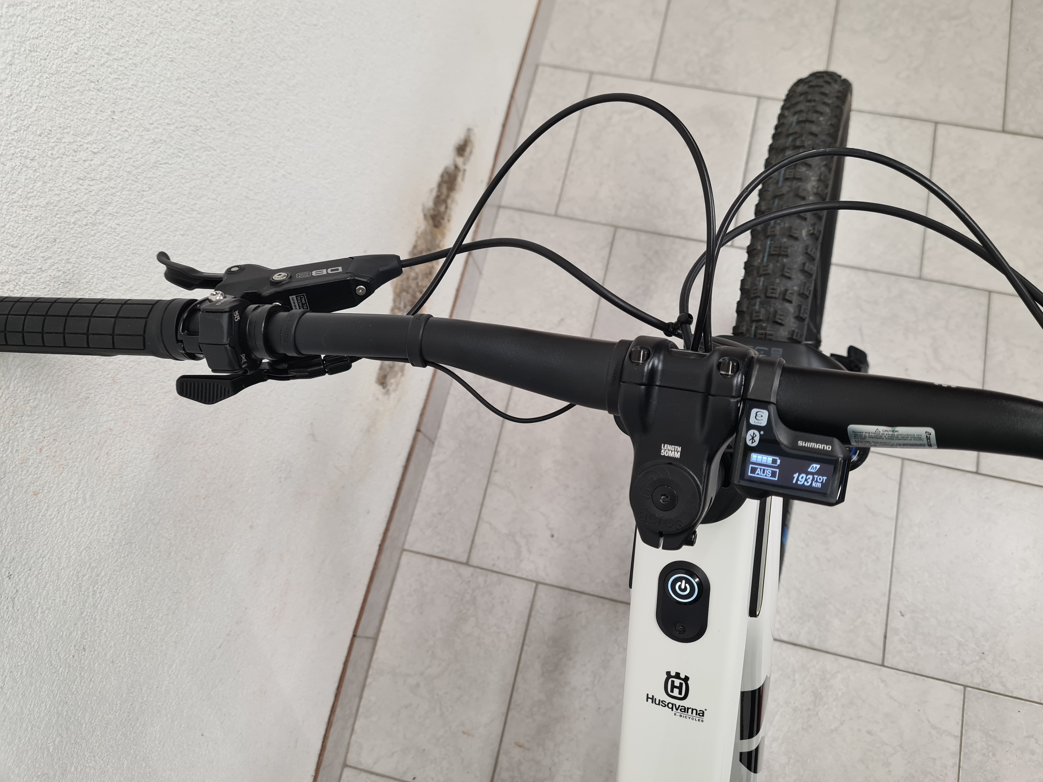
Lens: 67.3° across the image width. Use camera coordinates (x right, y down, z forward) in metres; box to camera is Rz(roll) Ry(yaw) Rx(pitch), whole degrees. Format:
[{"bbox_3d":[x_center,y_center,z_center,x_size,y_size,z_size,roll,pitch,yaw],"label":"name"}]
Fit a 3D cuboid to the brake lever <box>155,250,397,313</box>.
[{"bbox_3d":[-0.150,-0.058,0.452,0.161,0.029,0.070,1,36,5],"label":"brake lever"}]

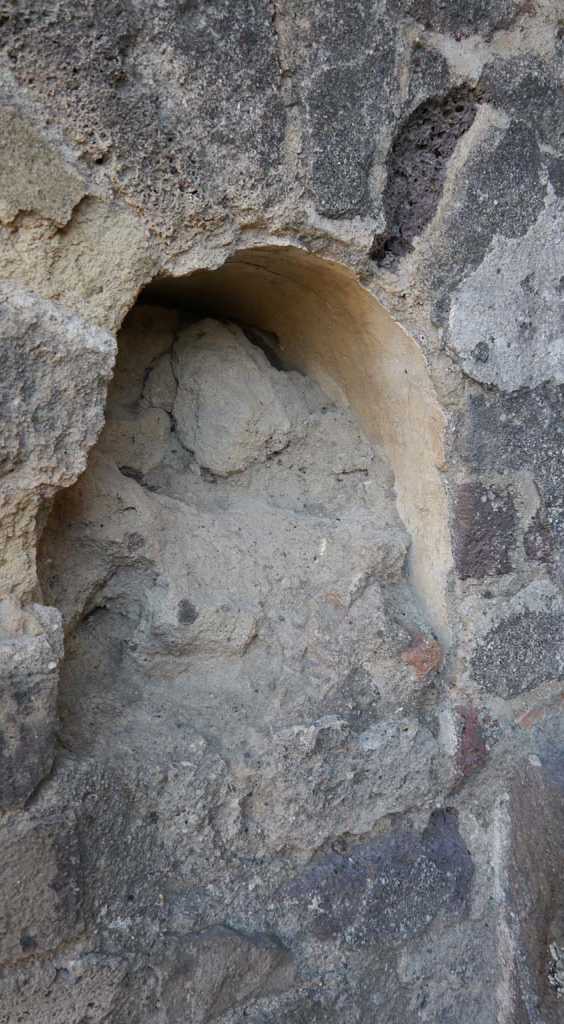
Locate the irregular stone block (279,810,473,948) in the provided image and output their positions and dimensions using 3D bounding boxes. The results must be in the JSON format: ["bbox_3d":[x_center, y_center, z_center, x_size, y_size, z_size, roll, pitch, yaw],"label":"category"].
[{"bbox_3d":[0.085,0.395,0.925,0.240,0.140,0.100,0,0,-25],"label":"irregular stone block"}]

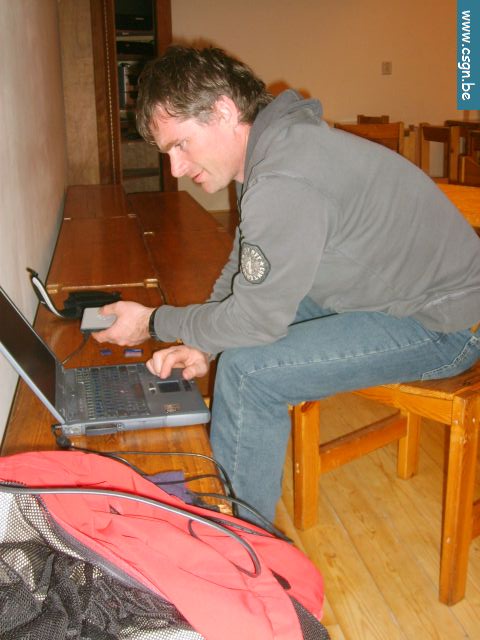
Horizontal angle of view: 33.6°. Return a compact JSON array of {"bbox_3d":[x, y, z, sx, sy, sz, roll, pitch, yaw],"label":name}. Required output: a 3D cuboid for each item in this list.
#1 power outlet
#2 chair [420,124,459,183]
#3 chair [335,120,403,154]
[{"bbox_3d":[1.186,-2.033,6.409,0.083,0.105,0.012,-3,17,-10],"label":"power outlet"},{"bbox_3d":[1.310,-0.724,4.574,0.430,0.780,0.418,-3,17,-10],"label":"chair"},{"bbox_3d":[0.752,-0.860,5.053,0.418,0.780,0.430,-3,17,-8],"label":"chair"}]

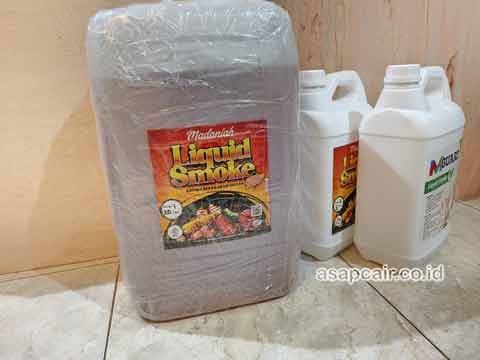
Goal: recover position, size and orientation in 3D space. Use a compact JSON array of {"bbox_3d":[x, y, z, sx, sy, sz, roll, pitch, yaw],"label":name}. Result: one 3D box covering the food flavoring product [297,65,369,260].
[{"bbox_3d":[0.160,-0.037,0.595,0.193,0.317,0.126,-18,24,-37],"label":"food flavoring product"}]

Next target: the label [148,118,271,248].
[{"bbox_3d":[-0.030,0.008,0.397,0.142,0.153,0.004,-8,20,-13],"label":"label"}]

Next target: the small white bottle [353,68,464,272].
[{"bbox_3d":[0.299,-0.034,0.563,0.193,0.317,0.126,-16,23,-33],"label":"small white bottle"}]

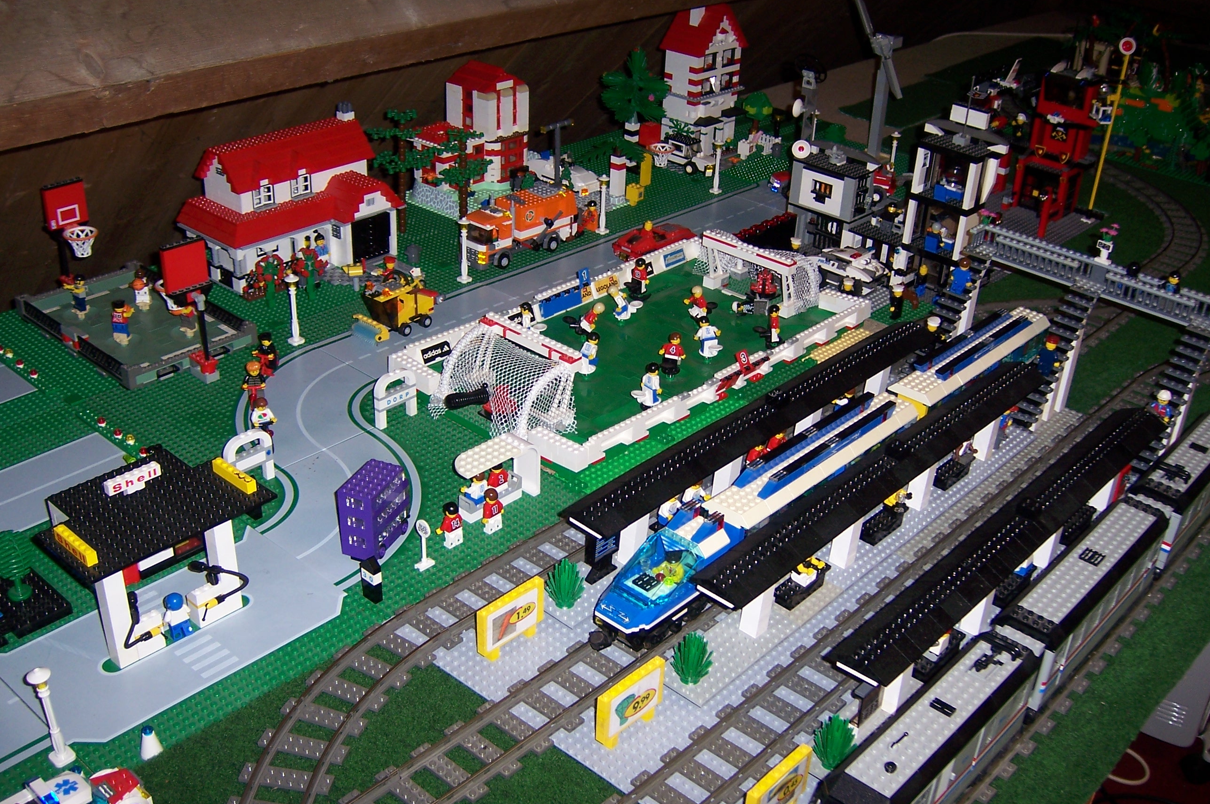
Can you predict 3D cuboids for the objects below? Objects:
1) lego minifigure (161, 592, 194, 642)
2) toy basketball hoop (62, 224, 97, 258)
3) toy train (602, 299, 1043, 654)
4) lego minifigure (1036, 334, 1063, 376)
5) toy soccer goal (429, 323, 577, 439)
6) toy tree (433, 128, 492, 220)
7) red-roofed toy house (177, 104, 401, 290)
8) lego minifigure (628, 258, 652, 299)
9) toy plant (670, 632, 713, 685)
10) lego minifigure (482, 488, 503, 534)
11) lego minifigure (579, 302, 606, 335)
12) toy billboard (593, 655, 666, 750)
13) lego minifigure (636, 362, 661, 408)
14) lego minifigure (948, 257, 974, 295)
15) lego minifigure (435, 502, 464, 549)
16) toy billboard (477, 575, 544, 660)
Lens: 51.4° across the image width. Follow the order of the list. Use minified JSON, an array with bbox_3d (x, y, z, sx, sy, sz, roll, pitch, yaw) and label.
[{"bbox_3d":[-0.334,0.165,0.980,0.015,0.041,0.025,24,35,35],"label":"lego minifigure"},{"bbox_3d":[-0.598,-0.180,1.441,0.038,0.029,0.036,26,36,35],"label":"toy basketball hoop"},{"bbox_3d":[0.236,0.042,1.182,0.050,0.092,0.725,26,36,35],"label":"toy train"},{"bbox_3d":[0.469,-0.049,1.331,0.014,0.042,0.025,-23,37,-39],"label":"lego minifigure"},{"bbox_3d":[-0.107,-0.020,1.292,0.146,0.067,0.105,26,36,35],"label":"toy soccer goal"},{"bbox_3d":[-0.184,-0.273,1.644,0.072,0.177,0.075,26,37,35],"label":"toy tree"},{"bbox_3d":[-0.406,-0.274,1.642,0.151,0.190,0.254,24,35,35],"label":"red-roofed toy house"},{"bbox_3d":[0.046,-0.161,1.592,0.025,0.047,0.020,20,33,30],"label":"lego minifigure"},{"bbox_3d":[0.065,0.192,0.942,0.031,0.041,0.031,2,29,-1],"label":"toy plant"},{"bbox_3d":[-0.101,0.096,1.133,0.015,0.043,0.025,26,37,35],"label":"lego minifigure"},{"bbox_3d":[-0.014,-0.096,1.458,0.018,0.044,0.024,24,26,-14],"label":"lego minifigure"},{"bbox_3d":[0.021,0.215,0.903,0.016,0.043,0.064,26,36,35],"label":"toy billboard"},{"bbox_3d":[0.048,-0.017,1.319,0.025,0.047,0.019,26,37,35],"label":"lego minifigure"},{"bbox_3d":[0.407,-0.146,1.434,0.014,0.041,0.025,-23,37,-39],"label":"lego minifigure"},{"bbox_3d":[-0.133,0.105,1.090,0.017,0.041,0.026,26,36,35],"label":"lego minifigure"},{"bbox_3d":[-0.074,0.173,0.995,0.009,0.050,0.064,26,37,35],"label":"toy billboard"}]

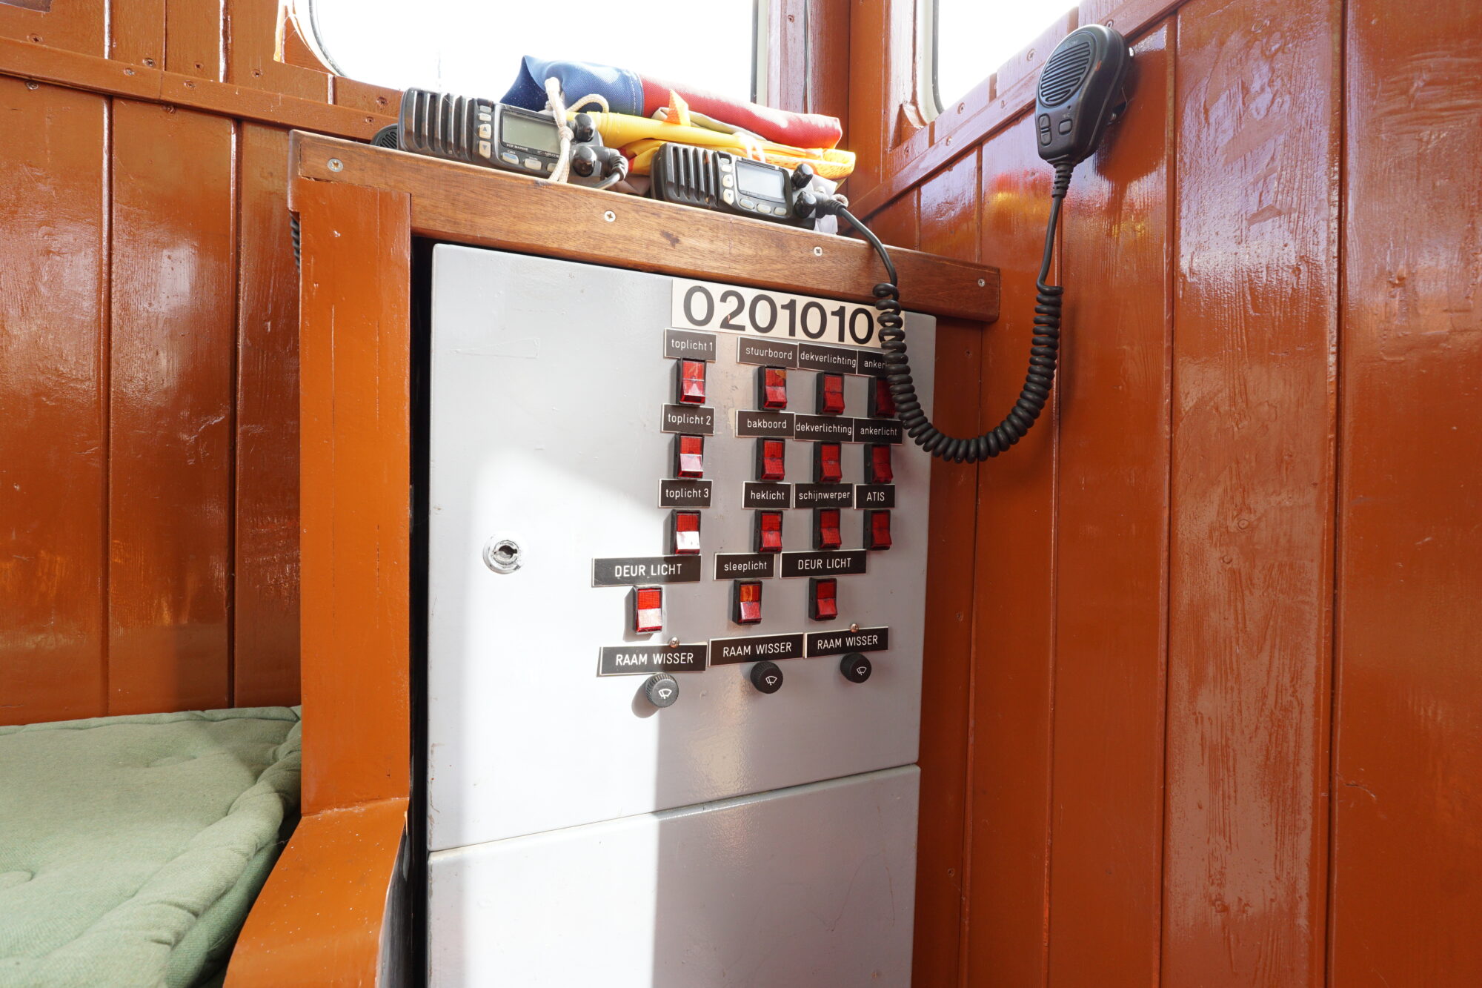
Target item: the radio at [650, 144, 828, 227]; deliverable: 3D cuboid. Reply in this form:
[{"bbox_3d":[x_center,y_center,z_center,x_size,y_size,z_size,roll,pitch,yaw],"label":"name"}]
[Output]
[{"bbox_3d":[-0.022,-0.263,0.606,0.155,0.068,0.138,1,-7,-23],"label":"radio"}]

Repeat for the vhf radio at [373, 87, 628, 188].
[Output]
[{"bbox_3d":[-0.209,-0.270,0.542,0.157,0.068,0.138,0,-7,-24],"label":"vhf radio"}]

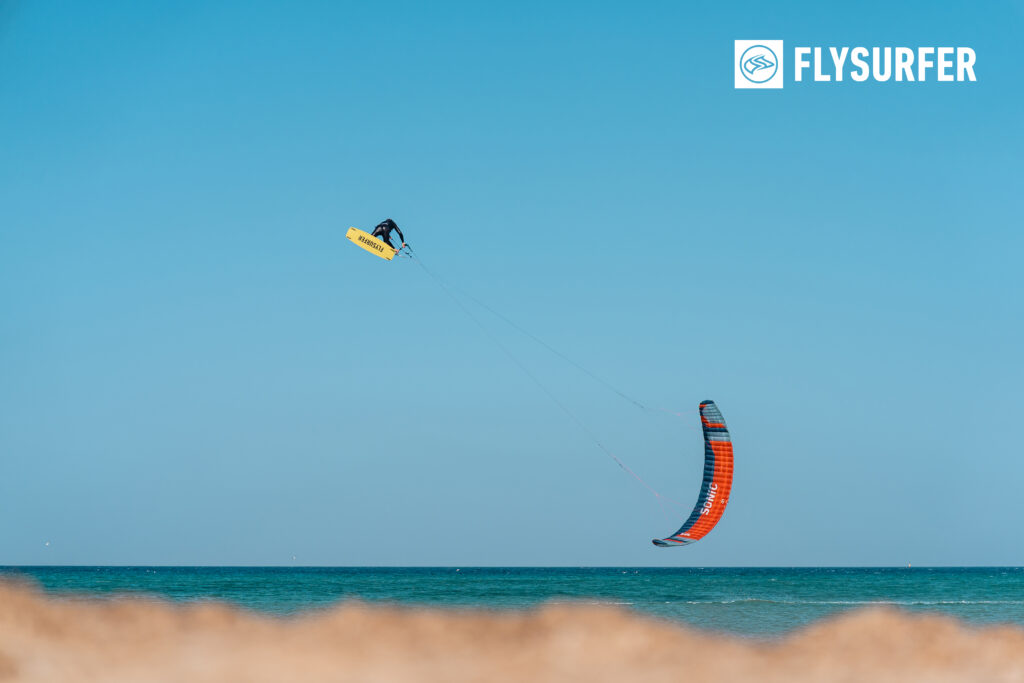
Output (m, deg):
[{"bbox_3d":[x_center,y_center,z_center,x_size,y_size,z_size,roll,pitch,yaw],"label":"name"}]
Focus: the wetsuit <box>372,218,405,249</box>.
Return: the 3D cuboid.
[{"bbox_3d":[-3.346,-2.864,53.300,0.950,0.900,0.750,13,-27,15],"label":"wetsuit"}]

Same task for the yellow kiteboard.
[{"bbox_3d":[-3.740,-2.595,53.000,1.380,0.420,0.100,29,18,-5],"label":"yellow kiteboard"}]

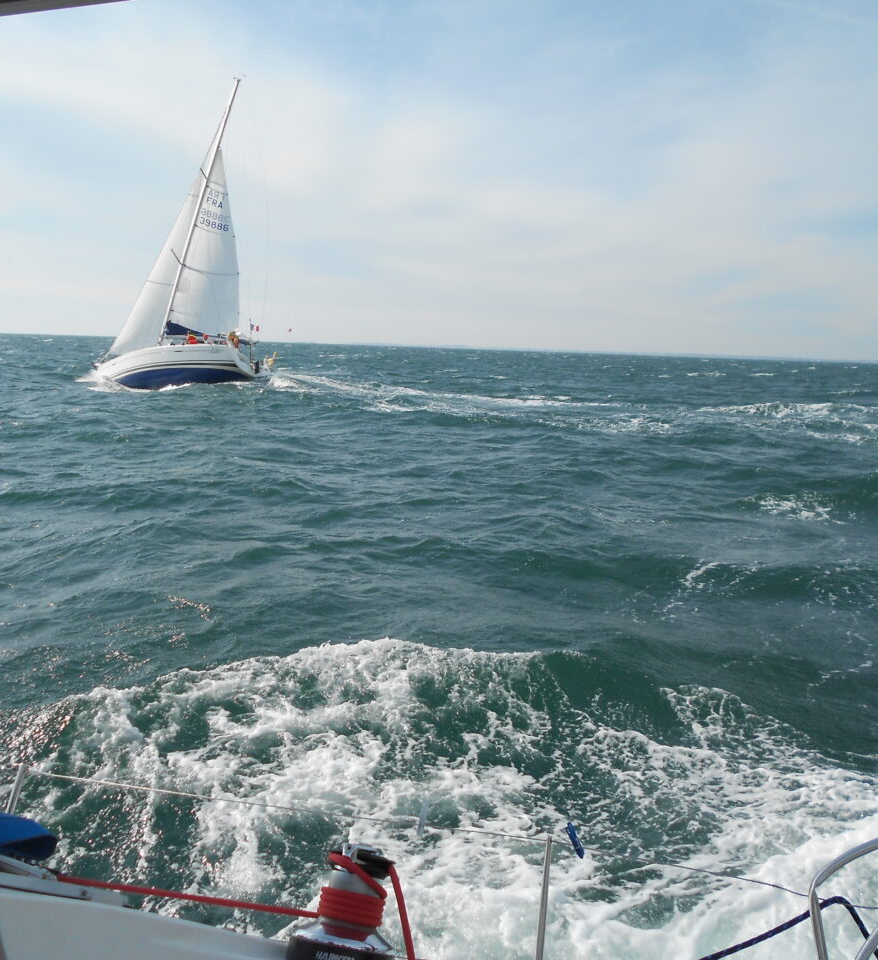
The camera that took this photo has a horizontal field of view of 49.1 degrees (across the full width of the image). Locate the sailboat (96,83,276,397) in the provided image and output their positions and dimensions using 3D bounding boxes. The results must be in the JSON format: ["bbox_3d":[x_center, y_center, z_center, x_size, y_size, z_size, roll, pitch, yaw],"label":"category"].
[{"bbox_3d":[-12.153,-13.428,50.111,10.400,17.100,3.500,6,-14,28],"label":"sailboat"}]

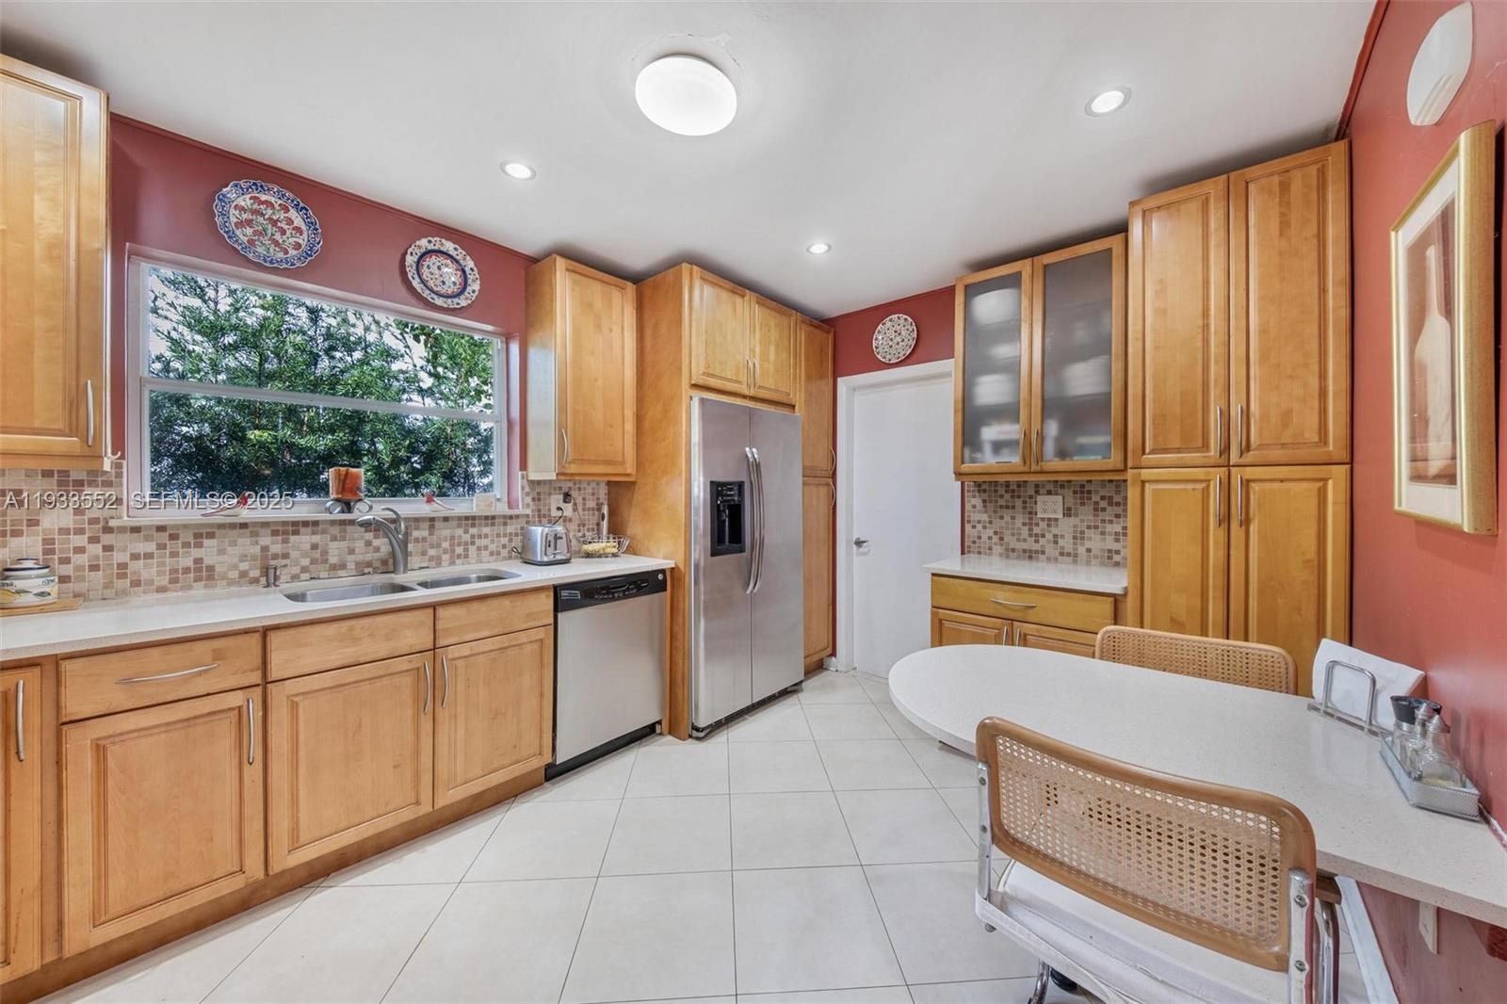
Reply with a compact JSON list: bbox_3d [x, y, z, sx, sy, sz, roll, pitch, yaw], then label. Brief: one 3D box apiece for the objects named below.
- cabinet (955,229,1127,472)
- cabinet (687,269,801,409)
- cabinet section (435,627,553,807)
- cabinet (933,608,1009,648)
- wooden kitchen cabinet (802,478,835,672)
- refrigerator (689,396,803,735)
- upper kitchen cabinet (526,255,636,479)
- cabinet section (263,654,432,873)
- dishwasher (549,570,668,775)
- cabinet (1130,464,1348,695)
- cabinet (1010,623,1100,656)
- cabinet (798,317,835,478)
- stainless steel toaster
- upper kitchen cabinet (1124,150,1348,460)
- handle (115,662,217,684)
[{"bbox_3d":[1.506,-0.672,2.632,0.765,1.092,0.315,0,0,41],"label":"cabinet"},{"bbox_3d":[-0.272,-0.916,3.172,0.665,0.647,0.922,0,0,41],"label":"cabinet"},{"bbox_3d":[-1.243,0.831,2.209,0.590,0.592,0.447,1,1,42],"label":"cabinet section"},{"bbox_3d":[1.217,0.840,2.635,0.376,0.589,0.500,1,1,42],"label":"cabinet"},{"bbox_3d":[0.188,0.517,3.697,0.665,1.373,0.448,0,0,41],"label":"wooden kitchen cabinet"},{"bbox_3d":[-0.244,0.334,3.139,0.755,1.767,0.905,0,0,41],"label":"refrigerator"},{"bbox_3d":[-0.926,-0.667,2.757,0.305,1.105,0.470,0,0,41],"label":"upper kitchen cabinet"},{"bbox_3d":[-1.541,0.836,1.881,0.590,0.592,0.439,1,1,42],"label":"cabinet section"},{"bbox_3d":[-0.881,0.804,2.611,0.600,0.885,0.608,1,1,42],"label":"dishwasher"},{"bbox_3d":[1.905,0.527,2.041,0.582,1.315,0.530,1,1,42],"label":"cabinet"},{"bbox_3d":[1.502,0.847,2.382,0.366,0.589,0.500,1,1,42],"label":"cabinet"},{"bbox_3d":[0.186,-0.709,3.690,0.665,1.075,0.448,0,0,41],"label":"cabinet"},{"bbox_3d":[-1.091,0.218,2.639,0.275,0.200,0.175,1,1,42],"label":"stainless steel toaster"},{"bbox_3d":[1.943,-0.672,2.068,0.593,1.073,0.570,0,0,41],"label":"upper kitchen cabinet"},{"bbox_3d":[-1.575,0.464,1.356,0.032,0.016,0.183,1,1,42],"label":"handle"}]

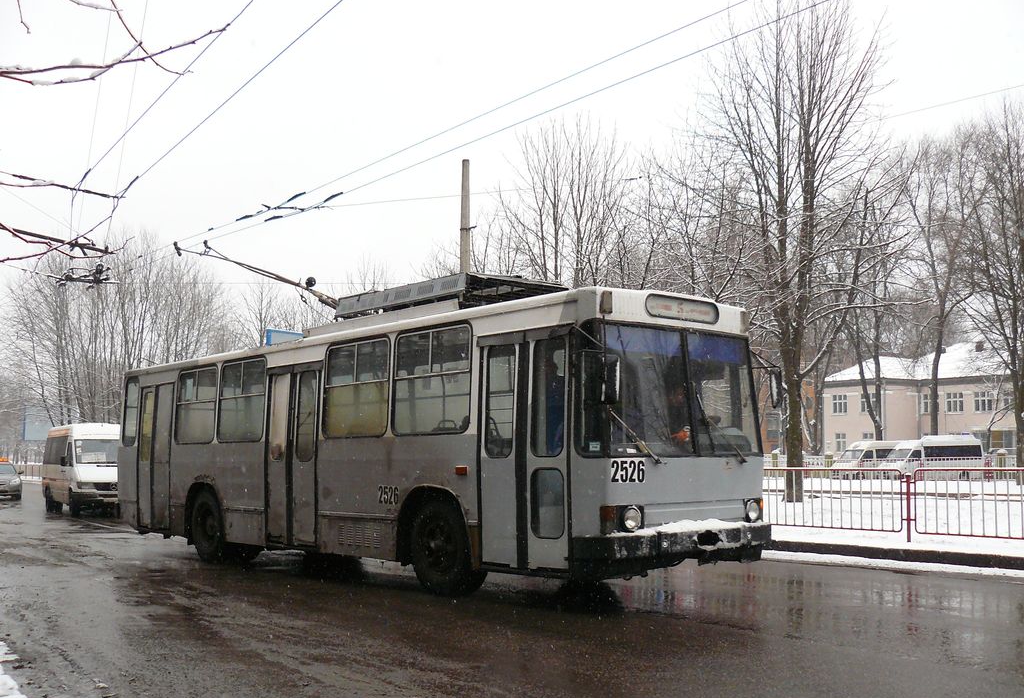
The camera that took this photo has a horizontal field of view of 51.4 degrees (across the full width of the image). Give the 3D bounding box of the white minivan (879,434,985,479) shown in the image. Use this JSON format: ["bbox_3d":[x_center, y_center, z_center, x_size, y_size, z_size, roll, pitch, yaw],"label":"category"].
[{"bbox_3d":[21.076,5.441,53.500,4.900,2.300,1.850,0,-6,-6],"label":"white minivan"}]

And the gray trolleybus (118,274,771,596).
[{"bbox_3d":[-1.982,1.259,14.515,2.500,3.400,11.450,5,-8,-40],"label":"gray trolleybus"}]

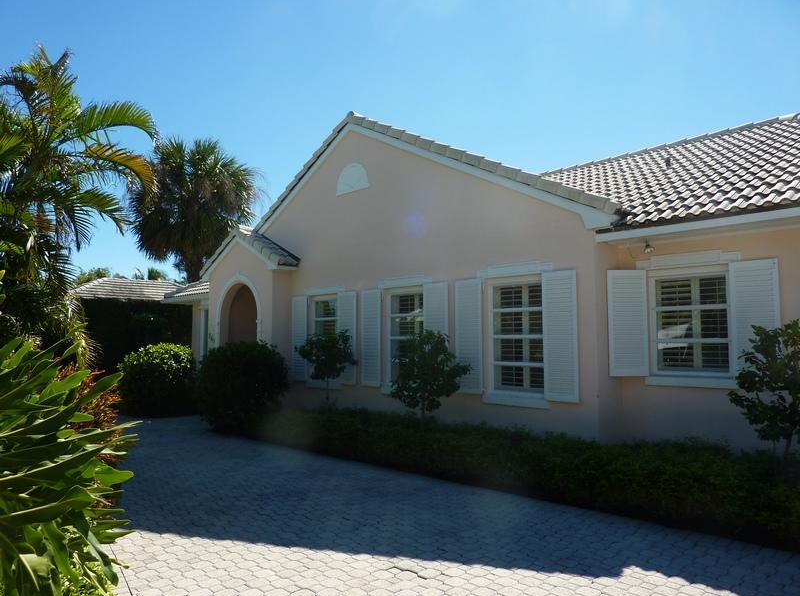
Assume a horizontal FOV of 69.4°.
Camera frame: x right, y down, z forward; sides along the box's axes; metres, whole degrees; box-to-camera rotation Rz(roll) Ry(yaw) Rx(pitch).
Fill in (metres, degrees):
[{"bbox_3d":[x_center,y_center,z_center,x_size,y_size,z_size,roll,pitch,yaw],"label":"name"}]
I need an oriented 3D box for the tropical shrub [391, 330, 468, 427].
[{"bbox_3d":[0.404,1.283,7.650,1.050,1.700,1.000,0,-4,0],"label":"tropical shrub"}]

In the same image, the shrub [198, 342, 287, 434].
[{"bbox_3d":[-2.831,1.590,10.453,1.550,1.530,1.620,4,-6,-45],"label":"shrub"}]

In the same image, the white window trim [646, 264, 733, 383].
[{"bbox_3d":[3.419,0.336,6.882,1.000,1.420,0.140,-4,-6,44],"label":"white window trim"}]

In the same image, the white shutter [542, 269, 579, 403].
[{"bbox_3d":[1.987,0.464,7.131,0.442,1.607,0.050,-4,-5,39],"label":"white shutter"}]

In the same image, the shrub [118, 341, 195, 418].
[{"bbox_3d":[-5.267,1.738,12.550,1.680,1.530,1.650,-4,-6,44],"label":"shrub"}]

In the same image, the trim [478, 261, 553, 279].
[{"bbox_3d":[1.527,-0.391,7.828,1.200,0.155,0.070,-4,-6,44],"label":"trim"}]

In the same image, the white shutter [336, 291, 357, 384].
[{"bbox_3d":[-0.908,0.696,10.021,0.448,1.586,0.050,-4,-5,38],"label":"white shutter"}]

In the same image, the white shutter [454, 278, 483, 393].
[{"bbox_3d":[0.984,0.541,8.256,0.465,1.620,0.050,-4,-6,44],"label":"white shutter"}]

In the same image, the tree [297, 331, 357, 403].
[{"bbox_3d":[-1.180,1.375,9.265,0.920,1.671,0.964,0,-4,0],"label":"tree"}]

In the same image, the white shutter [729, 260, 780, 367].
[{"bbox_3d":[3.891,0.232,6.313,0.475,1.310,0.050,-4,-6,44],"label":"white shutter"}]

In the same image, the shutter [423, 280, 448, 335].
[{"bbox_3d":[0.547,0.579,8.565,0.454,1.600,0.050,-4,-5,39],"label":"shutter"}]

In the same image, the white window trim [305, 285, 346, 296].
[{"bbox_3d":[-1.365,-0.130,10.576,0.060,0.149,1.226,4,-6,-45],"label":"white window trim"}]

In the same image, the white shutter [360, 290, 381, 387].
[{"bbox_3d":[-0.500,0.670,9.709,0.475,1.620,0.050,-4,-6,44],"label":"white shutter"}]

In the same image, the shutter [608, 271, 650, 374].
[{"bbox_3d":[2.775,0.308,7.035,0.466,1.286,0.050,-1,-4,3],"label":"shutter"}]

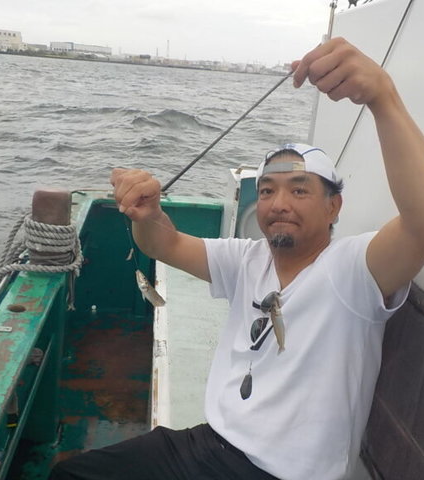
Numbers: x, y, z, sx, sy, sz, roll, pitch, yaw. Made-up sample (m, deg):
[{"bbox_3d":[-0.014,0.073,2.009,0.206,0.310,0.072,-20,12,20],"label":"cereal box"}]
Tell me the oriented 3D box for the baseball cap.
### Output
[{"bbox_3d":[0.196,-0.134,1.192,0.175,0.125,0.265,1,-8,27],"label":"baseball cap"}]

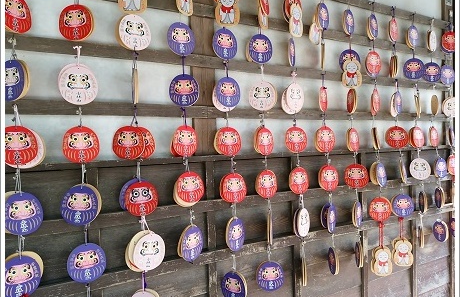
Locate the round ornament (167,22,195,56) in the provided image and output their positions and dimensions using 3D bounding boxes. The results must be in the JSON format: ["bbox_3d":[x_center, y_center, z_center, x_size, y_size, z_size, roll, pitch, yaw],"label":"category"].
[{"bbox_3d":[-0.138,-0.306,0.967,0.088,0.093,0.007,-3,1,-32],"label":"round ornament"}]

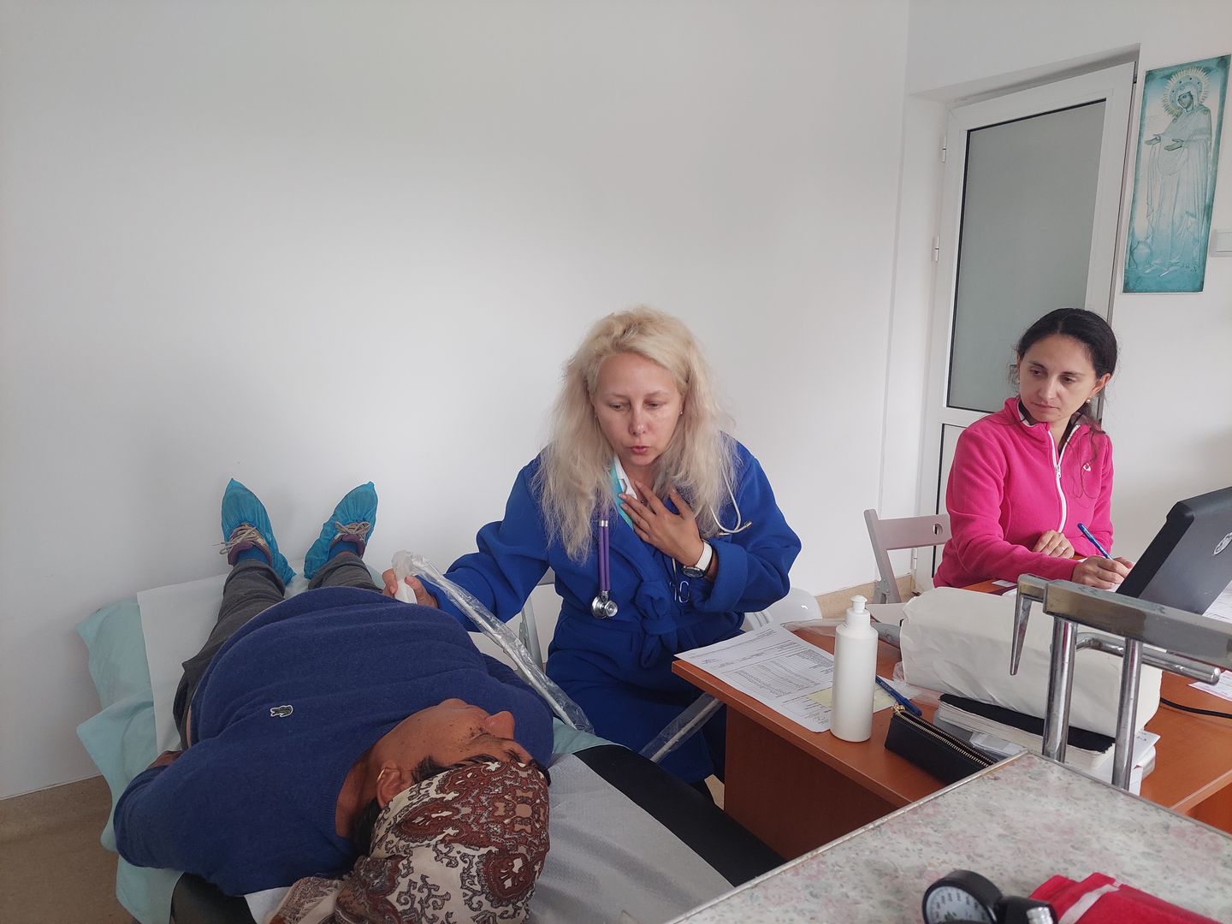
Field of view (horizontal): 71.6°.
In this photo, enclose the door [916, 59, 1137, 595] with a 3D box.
[{"bbox_3d":[1.552,-0.366,3.361,0.060,2.055,0.735,-5,12,-30],"label":"door"}]

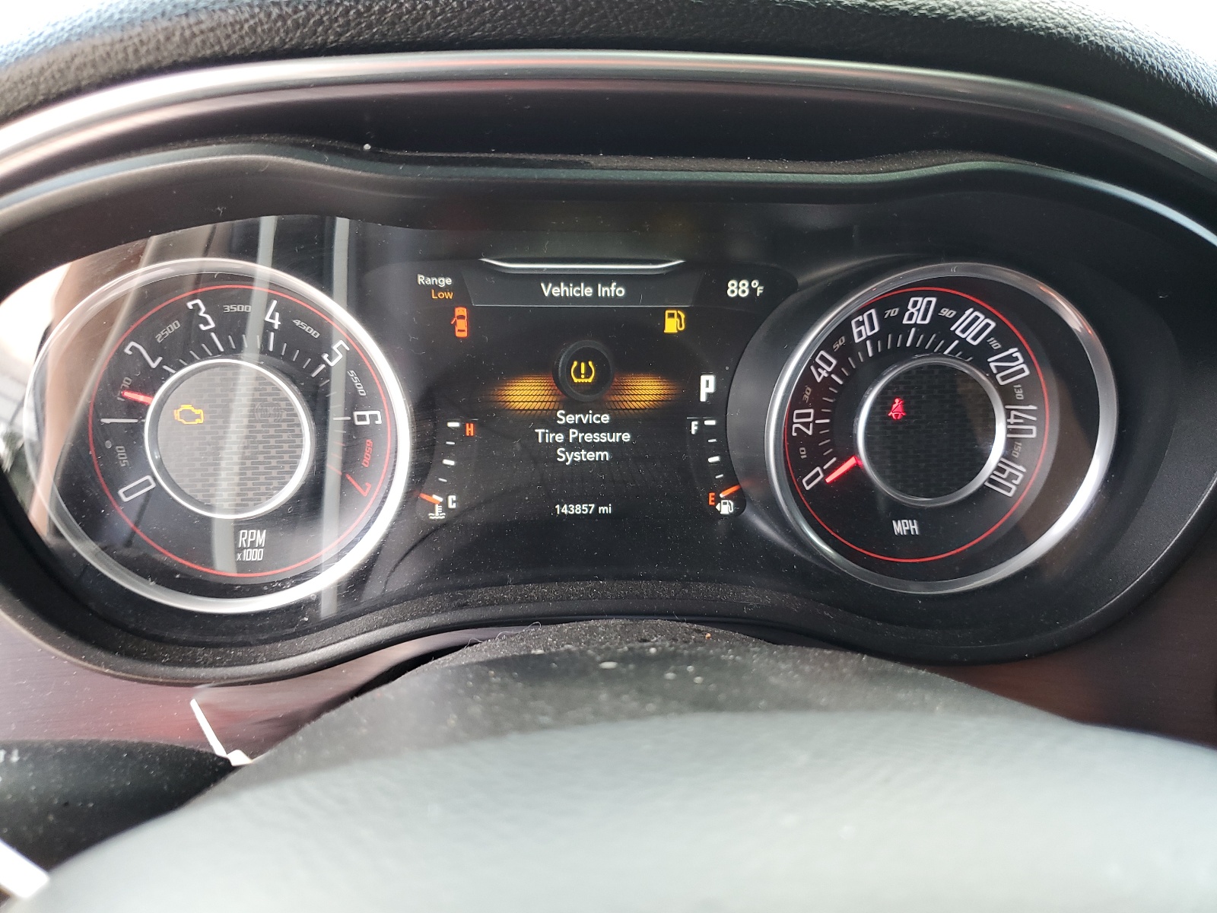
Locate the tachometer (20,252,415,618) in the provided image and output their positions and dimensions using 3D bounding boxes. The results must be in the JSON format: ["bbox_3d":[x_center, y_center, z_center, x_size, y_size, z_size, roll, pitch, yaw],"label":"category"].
[{"bbox_3d":[-0.125,-0.006,0.304,0.119,0.119,0.020,-2,12,-8],"label":"tachometer"}]

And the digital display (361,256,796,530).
[{"bbox_3d":[-0.010,-0.023,0.329,0.153,0.094,0.010,-1,7,-5],"label":"digital display"}]

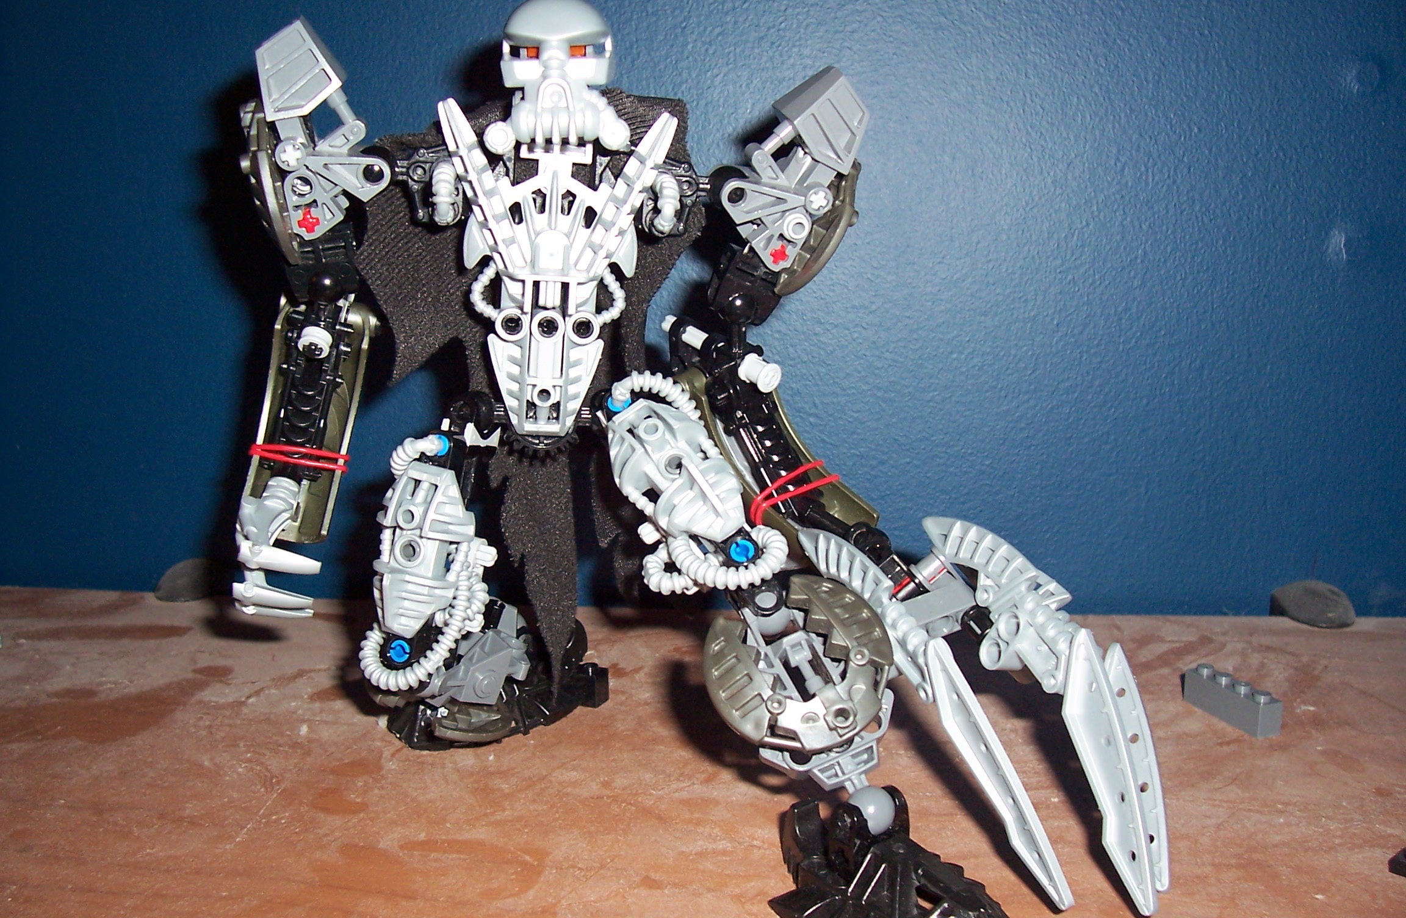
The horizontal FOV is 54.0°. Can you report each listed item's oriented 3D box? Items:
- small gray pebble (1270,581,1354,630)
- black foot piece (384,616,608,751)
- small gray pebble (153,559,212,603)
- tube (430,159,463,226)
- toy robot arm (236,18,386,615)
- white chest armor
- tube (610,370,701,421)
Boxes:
[{"bbox_3d":[0.214,0.050,0.490,0.029,0.015,0.018,1,10,6],"label":"small gray pebble"},{"bbox_3d":[-0.062,0.061,0.402,0.061,0.028,0.044,-8,13,-39],"label":"black foot piece"},{"bbox_3d":[-0.201,0.046,0.539,0.024,0.016,0.017,1,10,6],"label":"small gray pebble"},{"bbox_3d":[-0.057,-0.060,0.309,0.007,0.015,0.009,-2,10,-9],"label":"tube"},{"bbox_3d":[-0.092,-0.033,0.322,0.037,0.137,0.039,-1,10,-14],"label":"toy robot arm"},{"bbox_3d":[-0.033,-0.043,0.311,0.052,0.076,0.024,0,10,-10],"label":"white chest armor"},{"bbox_3d":[-0.011,-0.015,0.320,0.021,0.011,0.011,10,10,-7],"label":"tube"}]

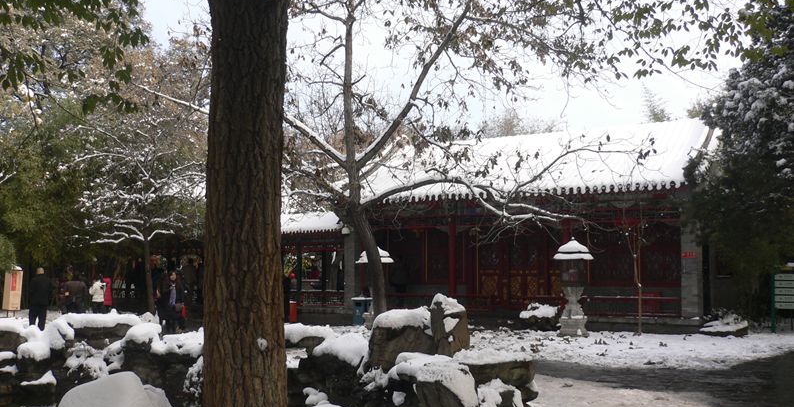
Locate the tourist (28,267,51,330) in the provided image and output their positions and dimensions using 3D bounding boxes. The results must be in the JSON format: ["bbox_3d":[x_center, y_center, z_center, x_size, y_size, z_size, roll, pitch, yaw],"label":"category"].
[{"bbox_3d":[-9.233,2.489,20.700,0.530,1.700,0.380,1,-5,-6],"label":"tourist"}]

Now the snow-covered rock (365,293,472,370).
[{"bbox_3d":[0.276,1.707,10.300,1.280,1.100,0.850,0,-5,0],"label":"snow-covered rock"}]

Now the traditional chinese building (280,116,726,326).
[{"bbox_3d":[4.060,0.791,26.136,12.000,6.100,8.200,-2,-6,25],"label":"traditional chinese building"}]

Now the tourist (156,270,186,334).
[{"bbox_3d":[-5.704,2.517,20.300,0.580,1.620,0.420,1,-5,-7],"label":"tourist"}]

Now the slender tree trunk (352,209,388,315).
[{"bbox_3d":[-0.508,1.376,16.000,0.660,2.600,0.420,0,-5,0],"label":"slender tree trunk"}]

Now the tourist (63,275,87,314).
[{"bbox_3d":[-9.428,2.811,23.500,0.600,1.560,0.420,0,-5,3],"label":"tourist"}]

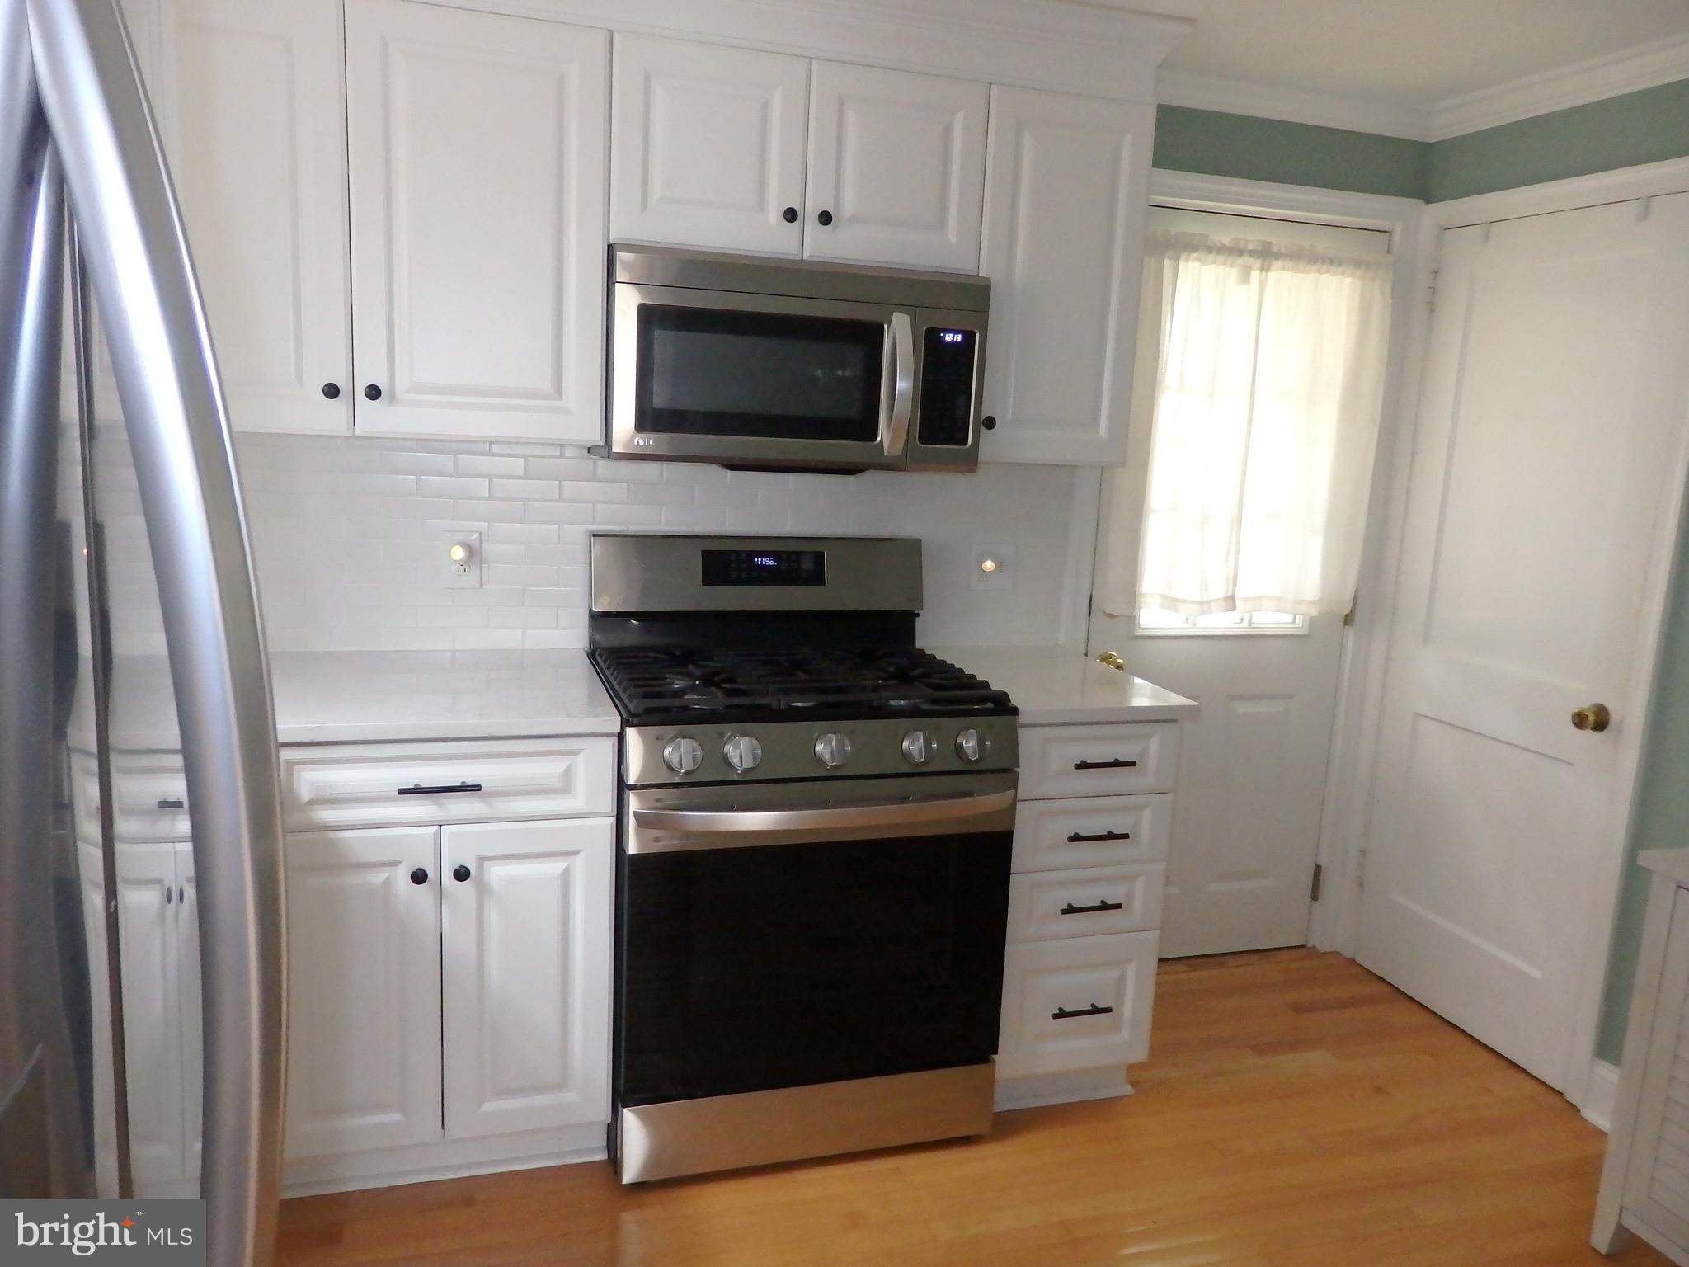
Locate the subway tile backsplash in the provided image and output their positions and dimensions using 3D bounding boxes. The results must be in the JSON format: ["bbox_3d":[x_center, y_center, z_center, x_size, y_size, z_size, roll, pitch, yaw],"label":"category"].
[{"bbox_3d":[-0.370,-0.192,2.796,1.980,0.468,0.012,0,11,-17],"label":"subway tile backsplash"}]

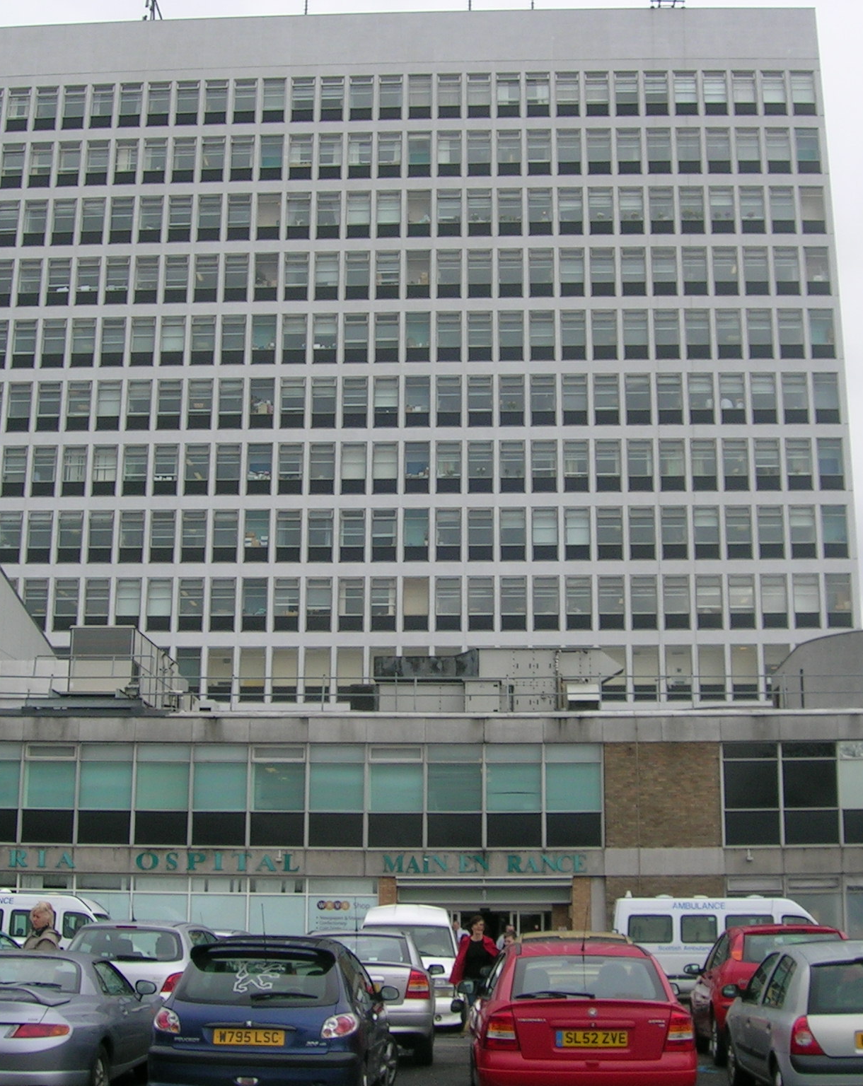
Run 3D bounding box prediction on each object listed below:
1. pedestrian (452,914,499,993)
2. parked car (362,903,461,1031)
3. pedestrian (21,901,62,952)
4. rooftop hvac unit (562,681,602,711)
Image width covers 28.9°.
[{"bbox_3d":[0.537,5.576,21.200,0.580,1.680,0.400,2,-15,-7],"label":"pedestrian"},{"bbox_3d":[-0.271,7.317,29.085,1.830,2.100,4.500,0,-13,3],"label":"parked car"},{"bbox_3d":[-3.994,4.571,17.200,0.360,1.720,0.500,8,-17,-29],"label":"pedestrian"},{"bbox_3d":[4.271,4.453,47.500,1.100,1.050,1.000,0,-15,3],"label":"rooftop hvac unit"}]

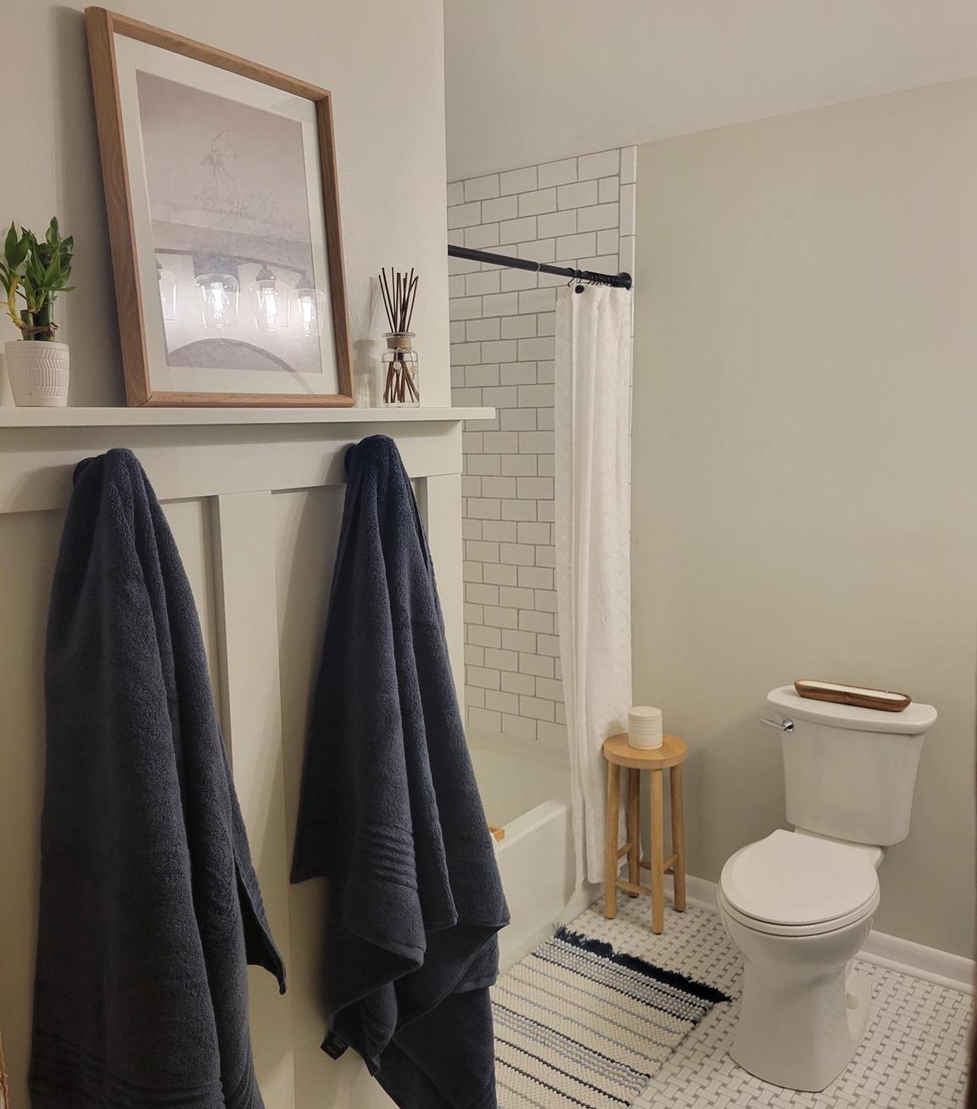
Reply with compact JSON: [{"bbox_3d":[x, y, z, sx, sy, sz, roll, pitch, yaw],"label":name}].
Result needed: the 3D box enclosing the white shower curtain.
[{"bbox_3d":[0.340,0.121,3.009,0.165,1.830,0.335,6,10,37],"label":"white shower curtain"}]

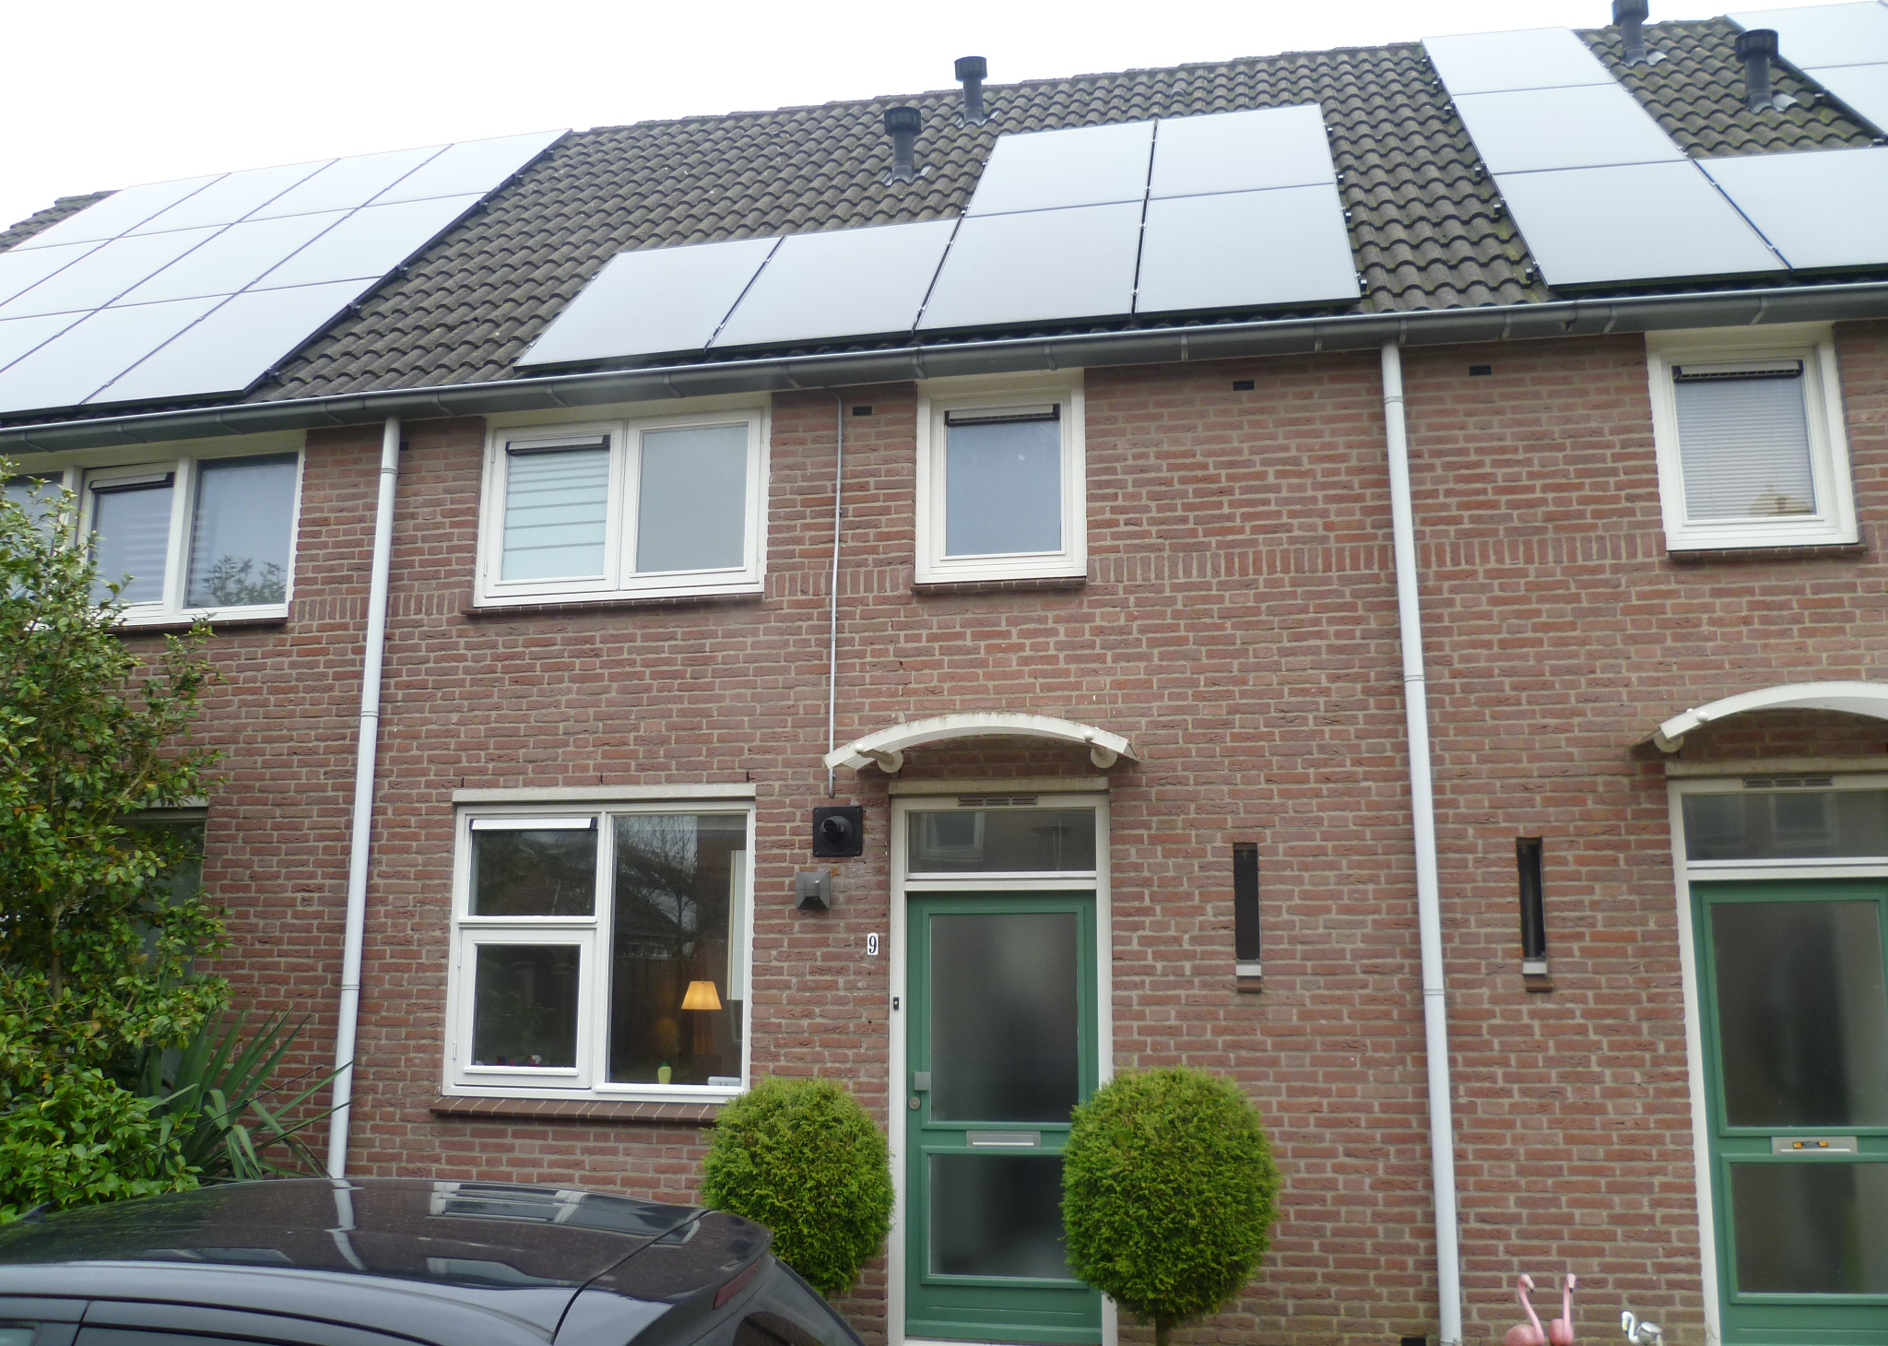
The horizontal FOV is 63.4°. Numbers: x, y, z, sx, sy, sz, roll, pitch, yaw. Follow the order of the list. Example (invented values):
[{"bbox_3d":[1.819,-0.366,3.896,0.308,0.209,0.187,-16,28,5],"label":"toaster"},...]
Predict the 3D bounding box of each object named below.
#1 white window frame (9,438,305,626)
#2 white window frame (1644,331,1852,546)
[{"bbox_3d":[-4.559,-0.773,8.523,2.210,1.050,0.100,-2,-11,11],"label":"white window frame"},{"bbox_3d":[3.613,-1.044,6.878,0.777,1.022,0.110,-2,-11,11],"label":"white window frame"}]

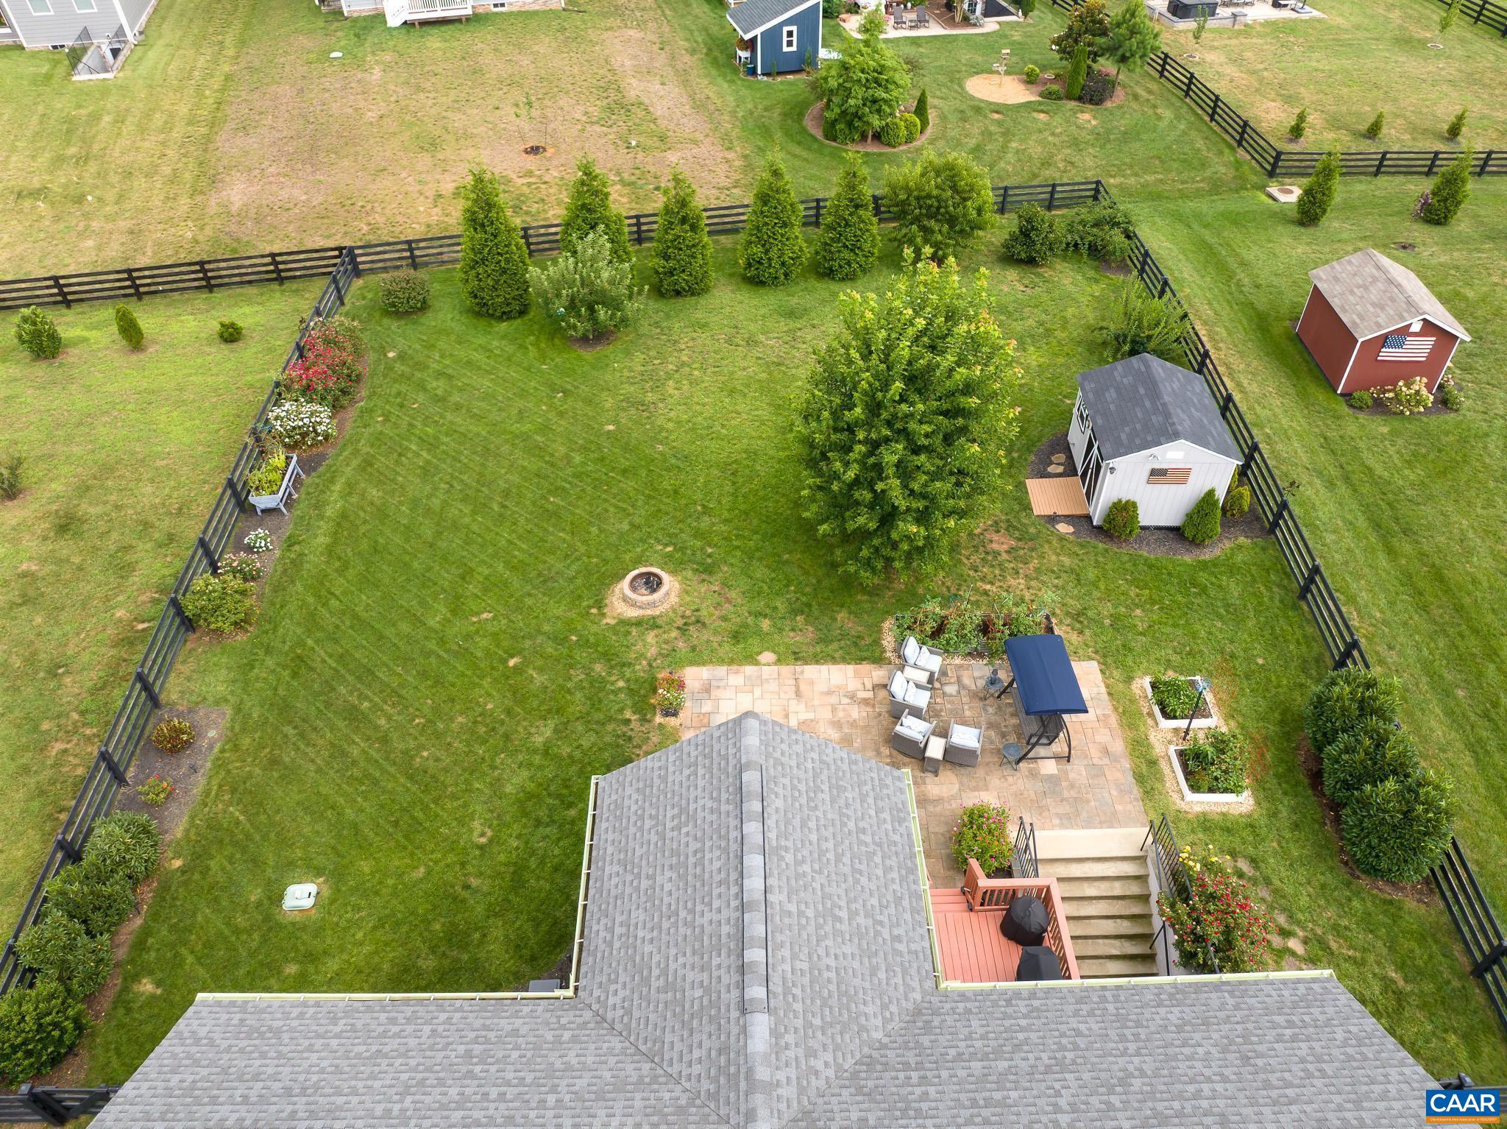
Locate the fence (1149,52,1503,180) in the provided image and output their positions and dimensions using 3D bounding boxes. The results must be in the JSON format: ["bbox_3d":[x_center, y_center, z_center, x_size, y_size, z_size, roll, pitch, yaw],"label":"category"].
[{"bbox_3d":[29.307,-22.257,52.133,11.800,1.600,10.300,0,43,0],"label":"fence"}]

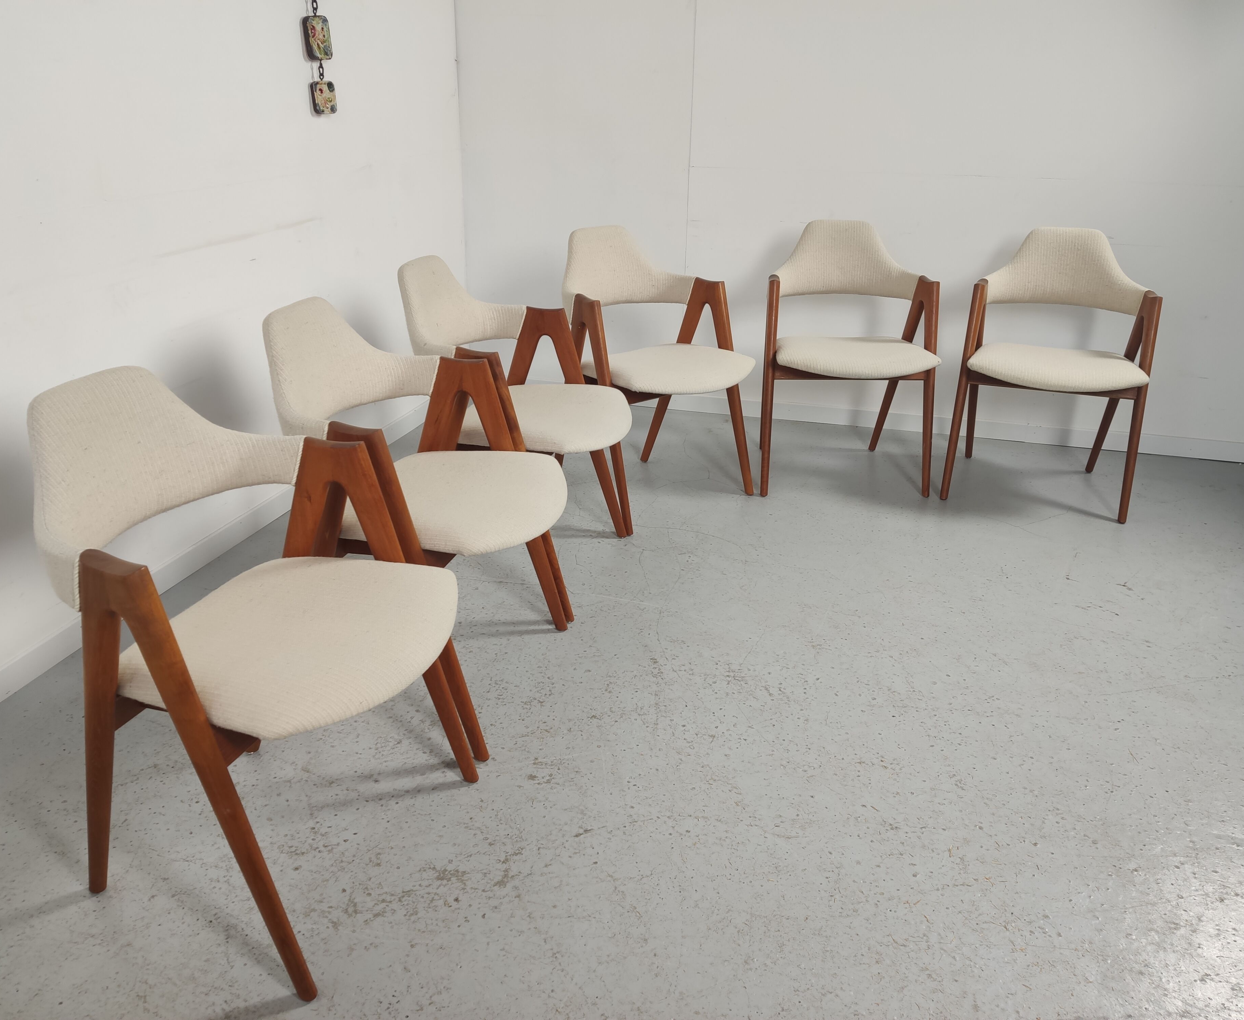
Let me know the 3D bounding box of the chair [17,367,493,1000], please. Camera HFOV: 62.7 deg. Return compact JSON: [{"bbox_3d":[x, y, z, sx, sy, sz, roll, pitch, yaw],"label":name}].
[{"bbox_3d":[-0.554,0.195,1.539,0.503,0.763,0.530,8,24,17],"label":"chair"}]

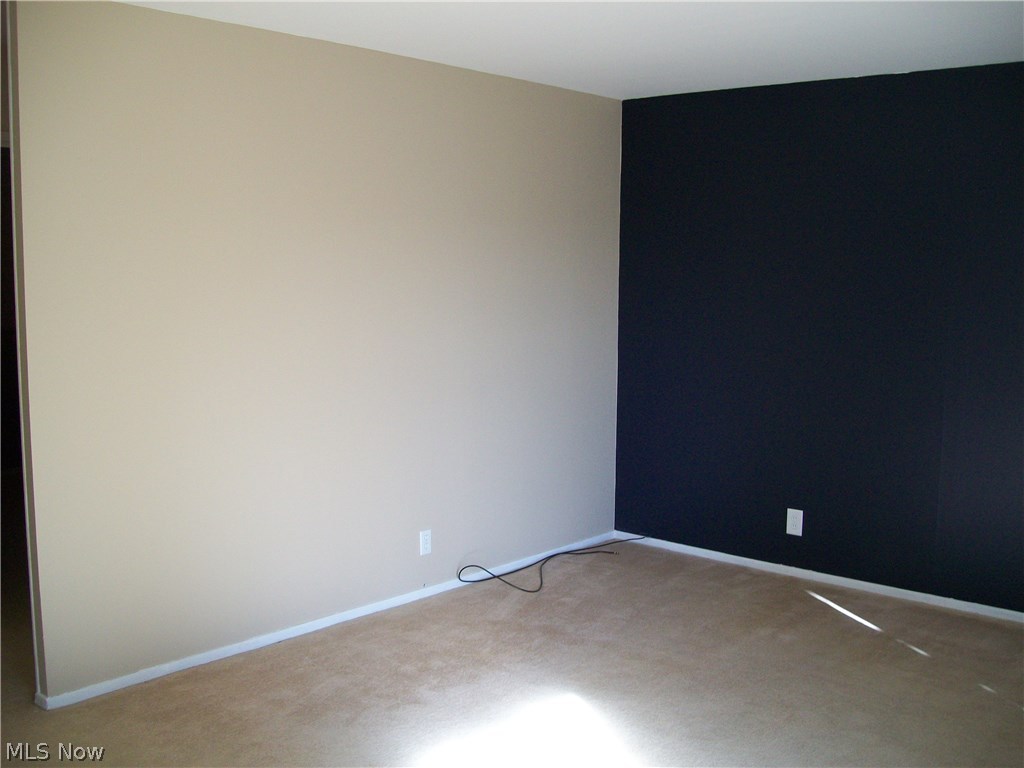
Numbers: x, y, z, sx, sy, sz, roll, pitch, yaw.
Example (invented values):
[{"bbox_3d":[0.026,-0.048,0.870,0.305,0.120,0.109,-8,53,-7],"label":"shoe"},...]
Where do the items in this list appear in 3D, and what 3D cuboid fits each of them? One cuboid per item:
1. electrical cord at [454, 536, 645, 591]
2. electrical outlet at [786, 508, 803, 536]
[{"bbox_3d":[0.276,0.891,5.126,0.290,0.090,1.240,6,9,42],"label":"electrical cord"},{"bbox_3d":[1.379,0.675,4.900,0.080,0.121,0.012,6,9,42],"label":"electrical outlet"}]

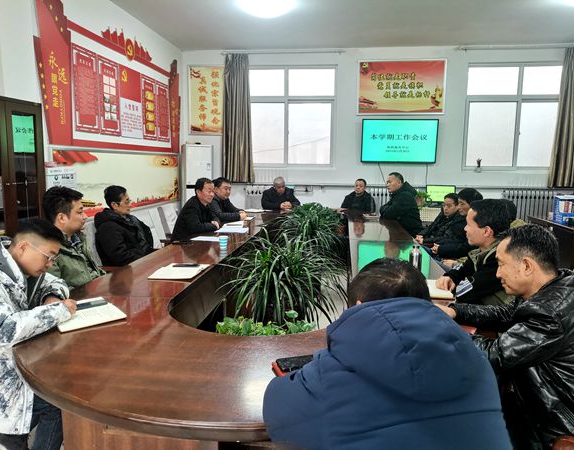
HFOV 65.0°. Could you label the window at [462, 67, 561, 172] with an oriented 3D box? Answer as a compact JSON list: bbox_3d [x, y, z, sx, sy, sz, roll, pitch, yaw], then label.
[{"bbox_3d":[3.755,-1.744,7.340,1.631,1.742,0.100,2,8,7],"label":"window"}]

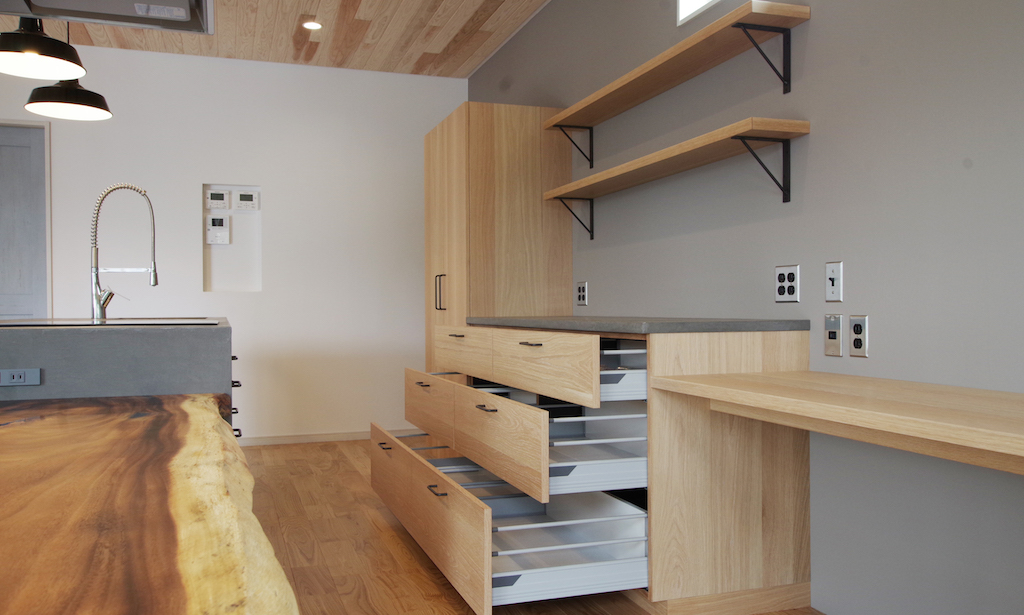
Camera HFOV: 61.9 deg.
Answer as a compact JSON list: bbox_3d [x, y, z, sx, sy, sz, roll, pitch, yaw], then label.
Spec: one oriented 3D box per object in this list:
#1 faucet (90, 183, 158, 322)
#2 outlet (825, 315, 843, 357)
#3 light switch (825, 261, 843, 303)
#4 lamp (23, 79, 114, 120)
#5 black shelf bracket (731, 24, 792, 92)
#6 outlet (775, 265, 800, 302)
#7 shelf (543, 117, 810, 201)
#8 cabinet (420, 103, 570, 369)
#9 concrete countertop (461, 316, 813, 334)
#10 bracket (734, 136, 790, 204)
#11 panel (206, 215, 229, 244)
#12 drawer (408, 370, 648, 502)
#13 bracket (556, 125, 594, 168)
[{"bbox_3d":[-1.829,-0.261,4.029,0.275,0.635,0.065,0,0,-18],"label":"faucet"},{"bbox_3d":[0.902,0.079,2.398,0.010,0.116,0.071,0,0,-18],"label":"outlet"},{"bbox_3d":[0.899,-0.070,2.394,0.016,0.115,0.070,0,0,-18],"label":"light switch"},{"bbox_3d":[-1.861,-0.904,3.583,0.330,0.165,0.330,0,0,-19],"label":"lamp"},{"bbox_3d":[0.750,-0.746,2.563,0.185,0.190,0.037,0,0,-18],"label":"black shelf bracket"},{"bbox_3d":[0.843,-0.071,2.620,0.009,0.114,0.115,0,0,-19],"label":"outlet"},{"bbox_3d":[0.519,-0.527,3.285,0.199,0.035,1.685,0,0,-19],"label":"shelf"},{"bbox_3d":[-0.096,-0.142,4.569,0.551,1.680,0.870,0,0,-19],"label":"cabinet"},{"bbox_3d":[0.331,0.058,3.265,0.542,0.033,1.803,0,0,-18],"label":"concrete countertop"},{"bbox_3d":[0.754,-0.418,2.593,0.194,0.189,0.032,0,0,-19],"label":"bracket"},{"bbox_3d":[-1.904,-0.503,5.529,0.145,0.187,0.027,0,0,-18],"label":"panel"},{"bbox_3d":[0.007,0.401,3.197,0.479,0.242,1.821,0,0,-19],"label":"drawer"},{"bbox_3d":[0.286,-0.740,3.950,0.185,0.189,0.036,0,0,-18],"label":"bracket"}]

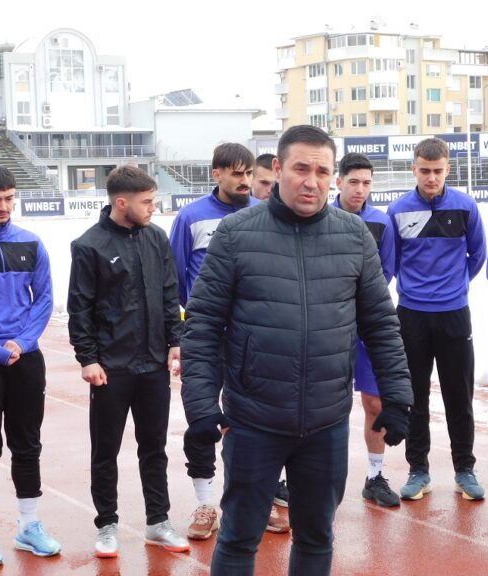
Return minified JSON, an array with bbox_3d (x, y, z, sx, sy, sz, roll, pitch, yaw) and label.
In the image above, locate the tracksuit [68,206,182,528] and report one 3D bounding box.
[{"bbox_3d":[-0.544,0.367,6.039,0.530,1.490,0.340,-4,5,-27],"label":"tracksuit"}]

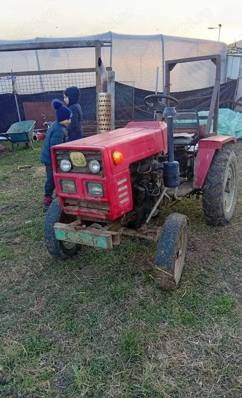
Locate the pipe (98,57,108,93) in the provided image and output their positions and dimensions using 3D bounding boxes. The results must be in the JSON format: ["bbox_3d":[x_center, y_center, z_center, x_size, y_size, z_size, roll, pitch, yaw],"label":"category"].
[{"bbox_3d":[-0.151,-1.024,2.576,0.060,0.290,0.120,17,26,38],"label":"pipe"}]

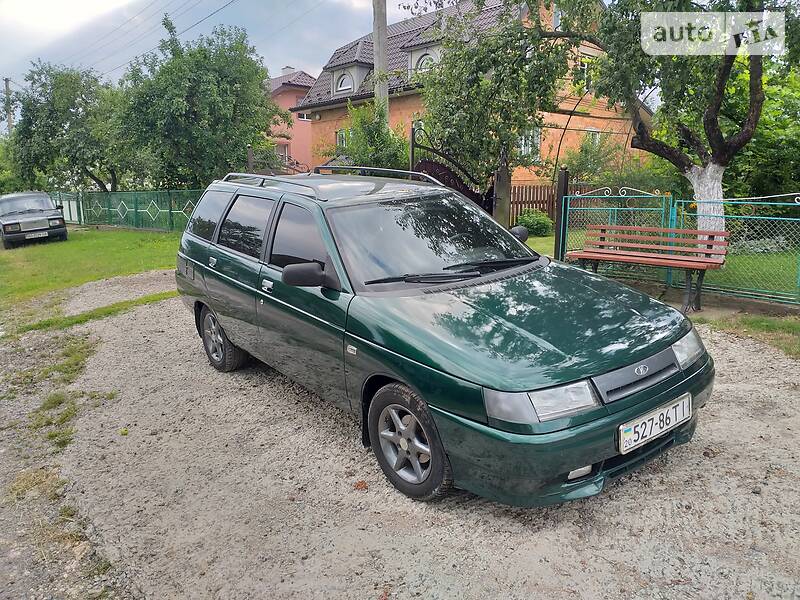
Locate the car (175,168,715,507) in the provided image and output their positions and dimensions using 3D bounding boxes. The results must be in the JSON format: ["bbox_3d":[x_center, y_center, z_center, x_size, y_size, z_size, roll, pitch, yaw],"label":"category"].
[{"bbox_3d":[-0.177,-0.118,4.187,1.760,1.510,4.290,-12,16,-35],"label":"car"}]

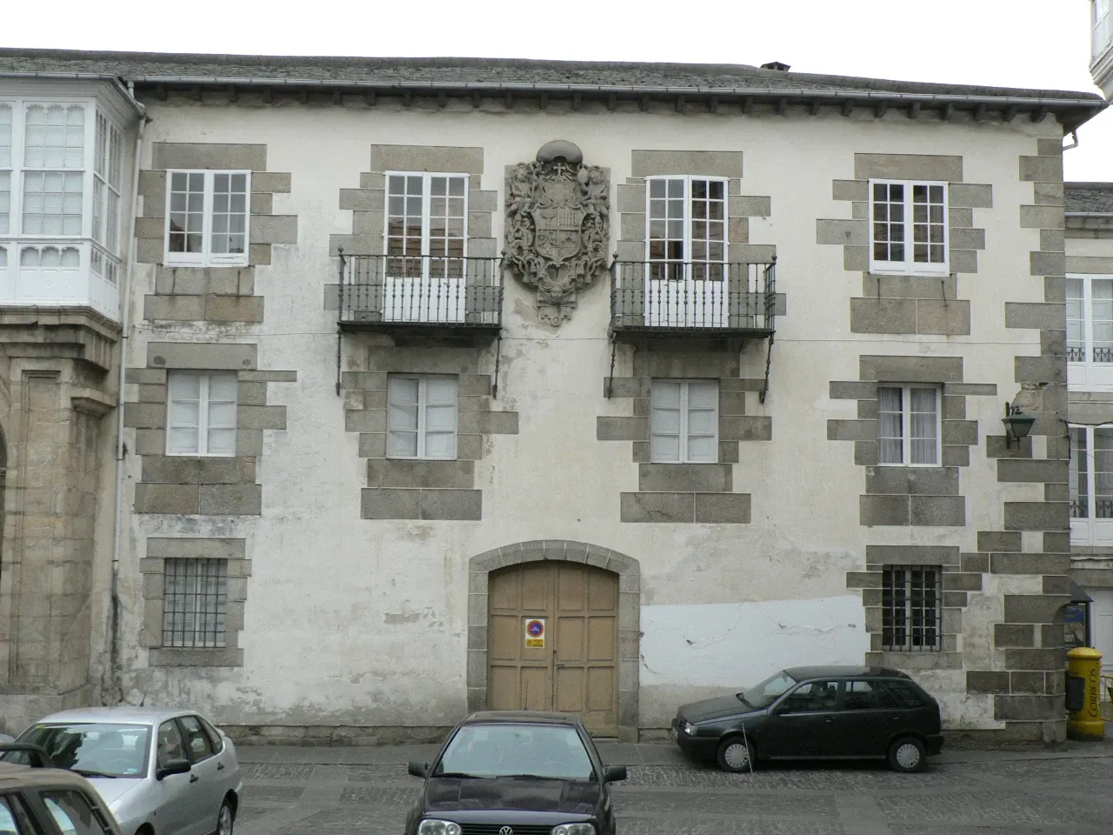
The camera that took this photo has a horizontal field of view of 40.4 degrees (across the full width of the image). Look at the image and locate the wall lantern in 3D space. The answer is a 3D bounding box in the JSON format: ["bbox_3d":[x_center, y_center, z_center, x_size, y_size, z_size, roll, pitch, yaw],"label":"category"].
[{"bbox_3d":[7.535,0.119,24.813,0.557,0.824,0.880,1,-5,-1],"label":"wall lantern"}]

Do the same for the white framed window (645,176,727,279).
[{"bbox_3d":[2.197,-3.206,25.482,1.392,1.755,0.130,1,-5,-2],"label":"white framed window"}]

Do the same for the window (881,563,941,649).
[{"bbox_3d":[5.873,3.167,25.006,0.964,1.409,0.050,1,-5,-1],"label":"window"}]

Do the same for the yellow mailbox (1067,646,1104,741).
[{"bbox_3d":[9.210,4.803,26.306,0.661,1.568,0.661,1,-5,-2],"label":"yellow mailbox"}]

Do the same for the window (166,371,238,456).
[{"bbox_3d":[-5.890,-0.061,25.135,1.109,1.404,0.120,1,-5,-1],"label":"window"}]

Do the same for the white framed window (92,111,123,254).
[{"bbox_3d":[-7.185,-3.745,24.210,0.110,2.080,1.560,1,-5,-2],"label":"white framed window"}]

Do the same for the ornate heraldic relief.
[{"bbox_3d":[0.023,-3.065,25.211,1.722,3.062,0.360,1,-5,-1],"label":"ornate heraldic relief"}]

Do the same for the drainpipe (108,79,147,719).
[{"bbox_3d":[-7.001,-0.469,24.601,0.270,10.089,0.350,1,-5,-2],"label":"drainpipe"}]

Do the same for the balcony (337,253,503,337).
[{"bbox_3d":[-2.207,-2.069,24.862,2.625,1.045,0.780,1,-5,-1],"label":"balcony"}]

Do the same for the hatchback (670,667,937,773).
[{"bbox_3d":[3.797,4.582,23.152,3.958,1.445,1.700,1,-5,-2],"label":"hatchback"}]

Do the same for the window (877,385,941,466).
[{"bbox_3d":[5.945,0.123,25.460,1.089,1.411,0.120,1,-5,-2],"label":"window"}]

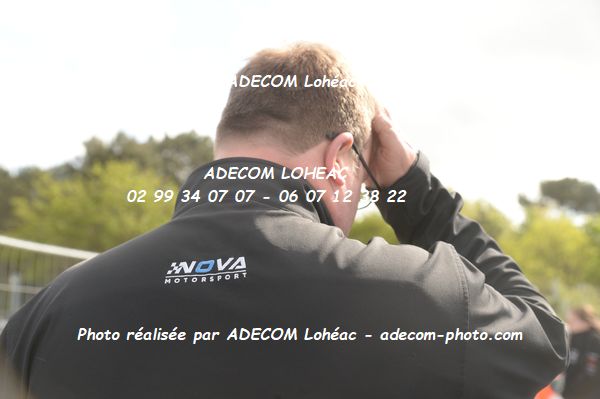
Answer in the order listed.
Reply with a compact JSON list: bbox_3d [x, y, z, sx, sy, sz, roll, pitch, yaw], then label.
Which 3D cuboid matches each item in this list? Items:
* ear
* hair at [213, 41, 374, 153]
[{"bbox_3d":[0.044,-0.045,1.085,0.026,0.064,0.036,3,-17,19],"label":"ear"},{"bbox_3d":[0.003,-0.095,1.144,0.170,0.172,0.200,3,-29,37],"label":"hair"}]

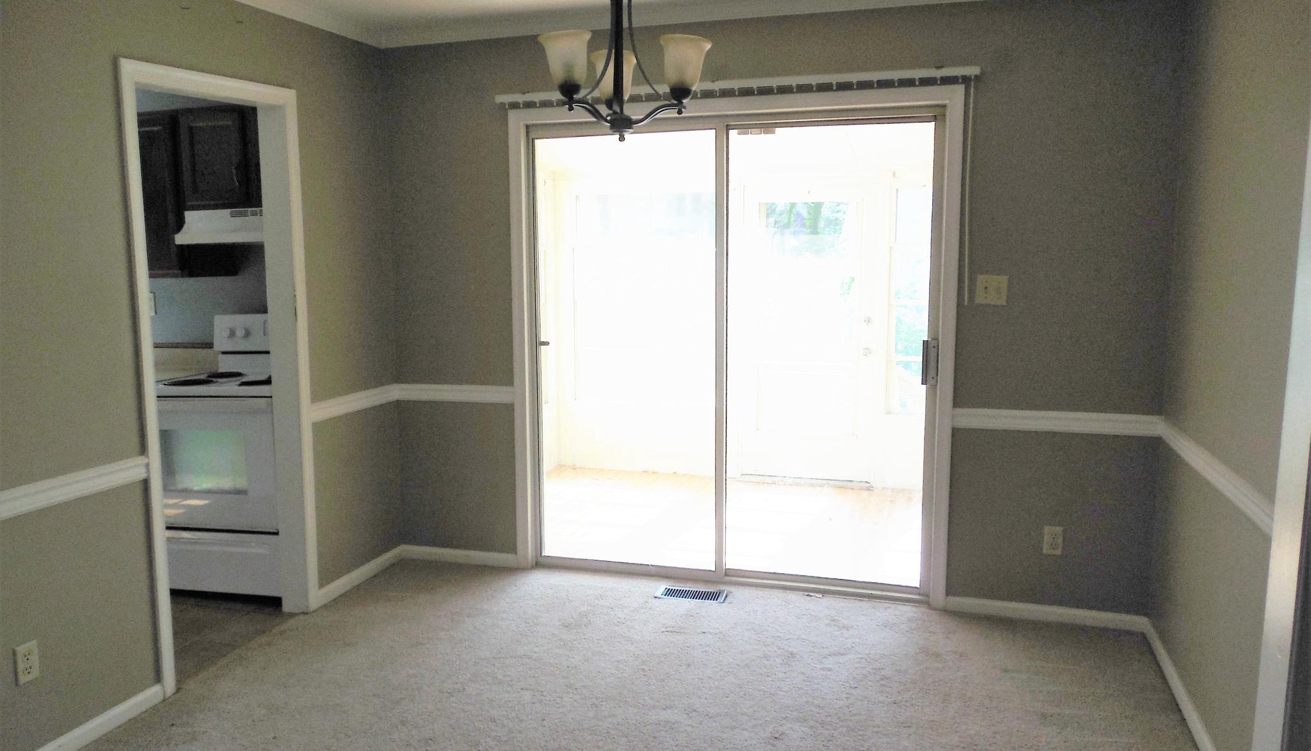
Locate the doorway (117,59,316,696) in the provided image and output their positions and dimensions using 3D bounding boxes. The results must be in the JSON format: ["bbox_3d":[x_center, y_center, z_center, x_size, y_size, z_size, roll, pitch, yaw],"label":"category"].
[{"bbox_3d":[-1.590,-0.018,3.468,0.140,2.100,0.810,2,8,18],"label":"doorway"}]

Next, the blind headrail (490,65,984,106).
[{"bbox_3d":[0.261,-1.166,3.870,2.020,0.065,0.060,2,8,18],"label":"blind headrail"}]

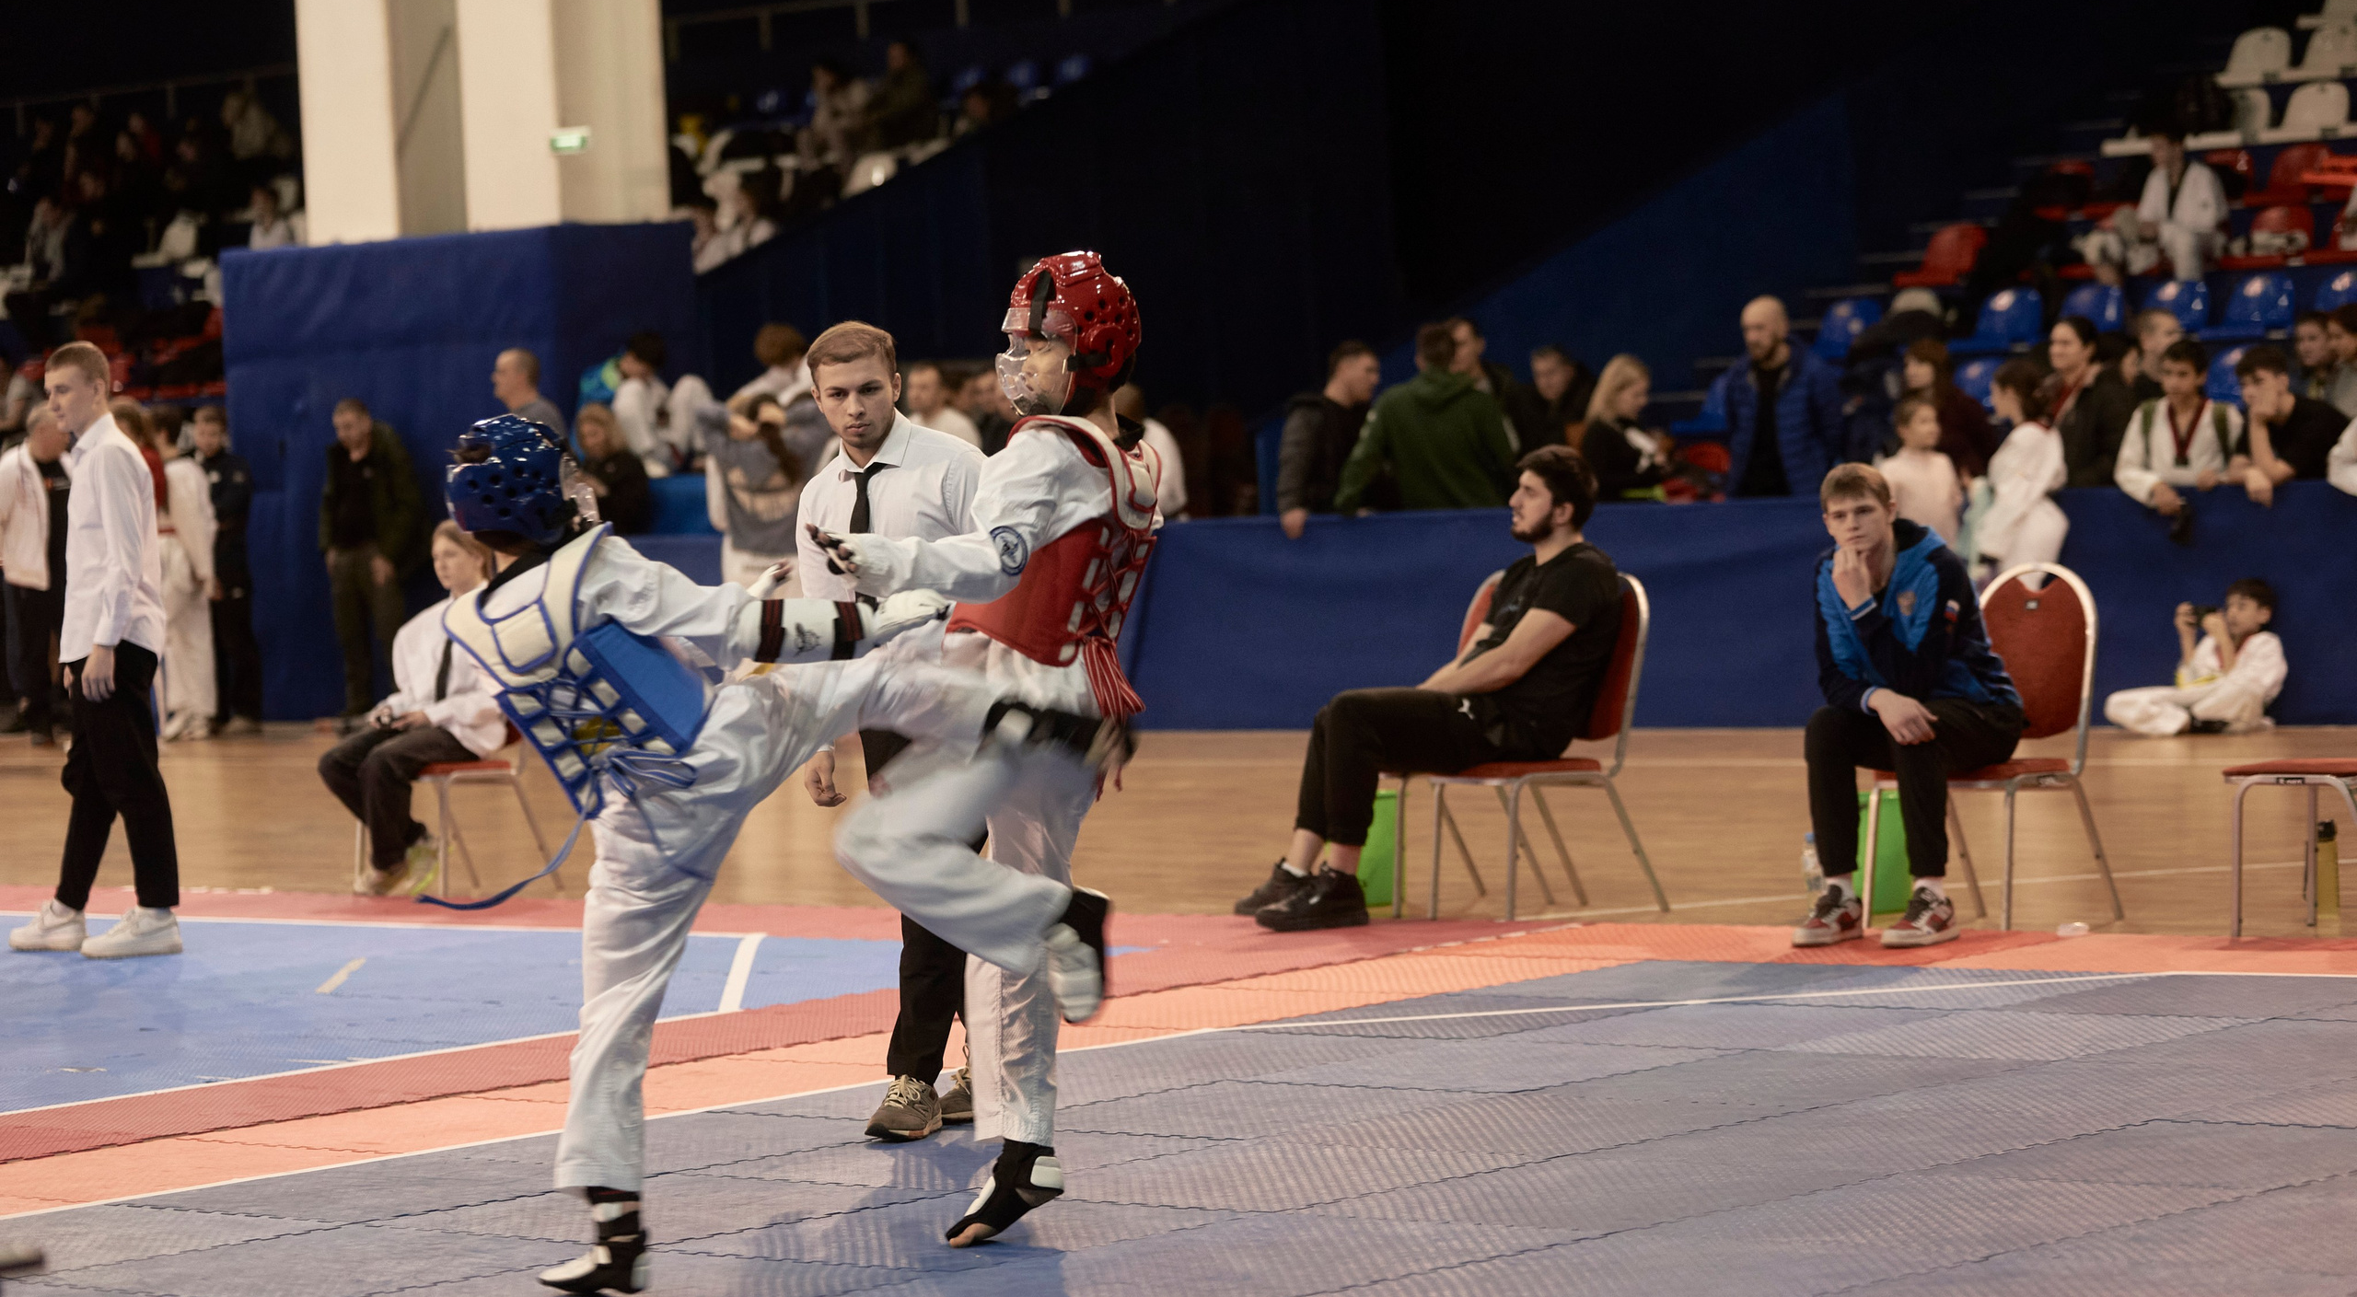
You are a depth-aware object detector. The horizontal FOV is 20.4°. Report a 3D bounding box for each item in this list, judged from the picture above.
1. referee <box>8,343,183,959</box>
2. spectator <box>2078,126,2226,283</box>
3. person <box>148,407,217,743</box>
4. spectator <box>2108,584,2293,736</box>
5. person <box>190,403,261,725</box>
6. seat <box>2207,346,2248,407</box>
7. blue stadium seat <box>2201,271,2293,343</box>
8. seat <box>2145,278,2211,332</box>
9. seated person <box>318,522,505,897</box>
[{"bbox_3d":[-3.338,0.007,20.200,0.500,1.860,0.480,-4,2,-14],"label":"referee"},{"bbox_3d":[4.801,-1.993,31.876,0.520,1.050,0.720,-2,3,34],"label":"spectator"},{"bbox_3d":[-5.239,-0.387,34.400,0.370,1.730,0.460,-3,2,0],"label":"person"},{"bbox_3d":[4.032,0.047,25.900,0.600,0.630,0.520,-5,3,-37],"label":"spectator"},{"bbox_3d":[-5.109,-0.421,35.100,0.450,1.730,0.330,-2,2,25],"label":"person"},{"bbox_3d":[4.782,-1.212,29.749,0.420,0.330,0.390,-1,3,43],"label":"seat"},{"bbox_3d":[5.021,-1.601,30.700,0.420,0.330,0.390,-1,3,43],"label":"blue stadium seat"},{"bbox_3d":[4.602,-1.564,30.500,0.420,0.330,0.350,-1,3,44],"label":"seat"},{"bbox_3d":[-2.617,0.199,22.500,0.780,1.260,0.520,-5,3,-44],"label":"seated person"}]

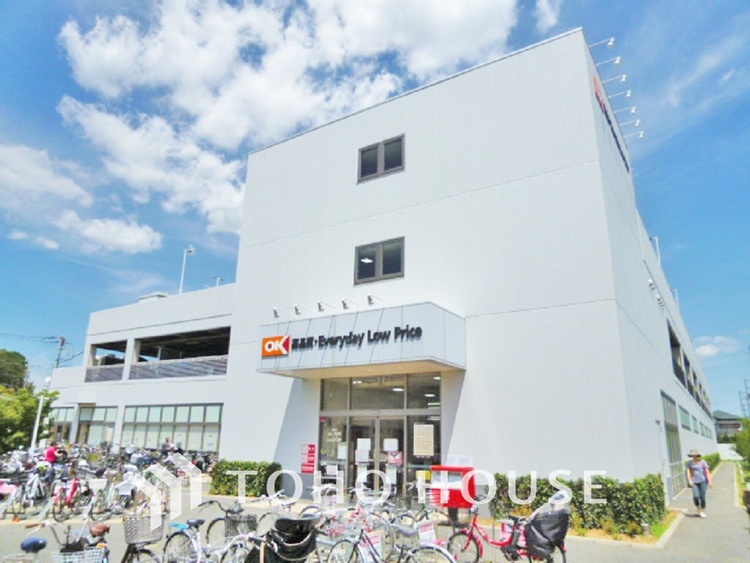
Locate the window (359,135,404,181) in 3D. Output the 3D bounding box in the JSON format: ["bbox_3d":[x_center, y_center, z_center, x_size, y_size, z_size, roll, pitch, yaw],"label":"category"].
[{"bbox_3d":[0.194,-3.956,16.899,1.800,1.270,0.120,-9,-20,32],"label":"window"}]

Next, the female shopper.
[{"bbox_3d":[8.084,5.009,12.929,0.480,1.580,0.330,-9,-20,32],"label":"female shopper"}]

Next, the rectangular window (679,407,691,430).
[{"bbox_3d":[15.171,6.729,25.439,0.120,0.820,5.600,-9,-20,32],"label":"rectangular window"}]

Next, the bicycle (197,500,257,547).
[{"bbox_3d":[-1.773,3.143,6.238,0.580,1.060,1.780,13,-20,-33],"label":"bicycle"}]

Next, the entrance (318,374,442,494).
[{"bbox_3d":[0.047,4.324,14.328,3.984,3.379,0.250,-9,-20,32],"label":"entrance"}]

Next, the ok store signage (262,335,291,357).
[{"bbox_3d":[-2.756,1.789,14.485,1.050,0.530,0.120,-9,-20,32],"label":"ok store signage"}]

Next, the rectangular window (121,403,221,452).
[{"bbox_3d":[-12.155,8.542,30.547,9.150,2.550,0.150,-9,-20,32],"label":"rectangular window"}]

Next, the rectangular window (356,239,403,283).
[{"bbox_3d":[0.129,-0.603,15.899,1.810,1.290,0.120,-9,-20,32],"label":"rectangular window"}]

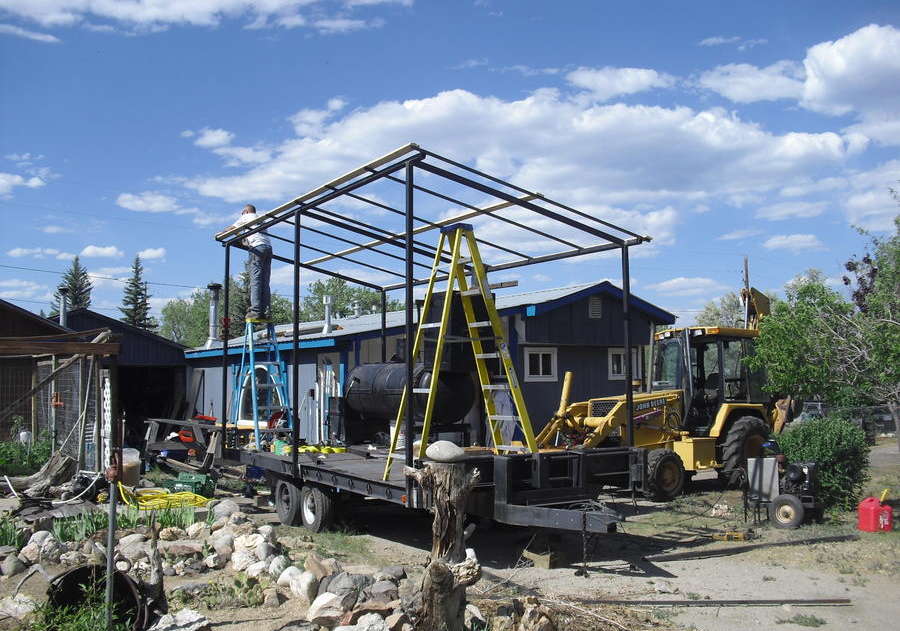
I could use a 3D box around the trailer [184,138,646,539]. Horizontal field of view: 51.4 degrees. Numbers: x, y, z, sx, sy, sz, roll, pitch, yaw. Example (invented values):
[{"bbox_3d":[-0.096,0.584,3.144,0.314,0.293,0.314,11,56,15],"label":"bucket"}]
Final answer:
[{"bbox_3d":[-0.341,0.541,10.503,2.679,3.657,7.115,2,-4,-29],"label":"trailer"}]

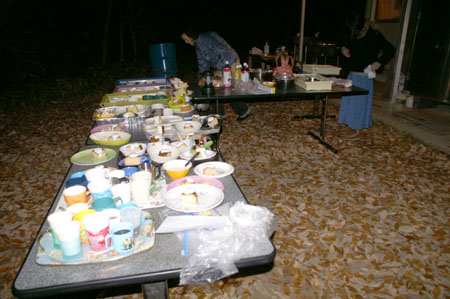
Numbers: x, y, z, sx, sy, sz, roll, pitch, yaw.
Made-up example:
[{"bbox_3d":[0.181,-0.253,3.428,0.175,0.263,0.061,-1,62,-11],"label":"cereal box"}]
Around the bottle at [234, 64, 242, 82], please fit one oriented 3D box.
[{"bbox_3d":[0.170,-0.913,4.160,0.075,0.230,0.065,0,20,0],"label":"bottle"}]

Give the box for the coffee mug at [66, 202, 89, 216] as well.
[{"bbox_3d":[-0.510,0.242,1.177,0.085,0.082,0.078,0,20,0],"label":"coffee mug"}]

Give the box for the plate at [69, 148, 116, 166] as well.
[{"bbox_3d":[-0.693,0.048,1.799,0.229,0.023,0.229,0,20,0],"label":"plate"}]

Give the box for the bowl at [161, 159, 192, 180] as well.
[{"bbox_3d":[-0.230,0.108,1.666,0.141,0.072,0.141,0,20,0],"label":"bowl"}]

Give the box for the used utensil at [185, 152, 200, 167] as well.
[{"bbox_3d":[-0.172,0.065,1.643,0.155,0.018,0.030,-44,38,-18],"label":"used utensil"}]

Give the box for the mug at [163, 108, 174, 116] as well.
[{"bbox_3d":[-0.437,-0.267,2.621,0.085,0.080,0.077,-3,20,-9],"label":"mug"}]

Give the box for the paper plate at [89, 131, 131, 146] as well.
[{"bbox_3d":[-0.693,-0.056,2.055,0.237,0.042,0.237,0,20,0],"label":"paper plate"}]

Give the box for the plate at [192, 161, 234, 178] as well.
[{"bbox_3d":[-0.052,0.109,1.631,0.195,0.026,0.195,0,20,0],"label":"plate"}]

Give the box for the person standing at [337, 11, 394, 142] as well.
[{"bbox_3d":[1.790,-0.925,4.300,0.600,1.580,0.500,-7,21,-18],"label":"person standing"}]

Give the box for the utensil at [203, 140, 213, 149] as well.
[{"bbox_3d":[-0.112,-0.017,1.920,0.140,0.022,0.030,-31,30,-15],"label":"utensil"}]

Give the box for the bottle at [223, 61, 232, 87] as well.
[{"bbox_3d":[0.035,-0.918,4.116,0.100,0.300,0.100,1,20,0],"label":"bottle"}]

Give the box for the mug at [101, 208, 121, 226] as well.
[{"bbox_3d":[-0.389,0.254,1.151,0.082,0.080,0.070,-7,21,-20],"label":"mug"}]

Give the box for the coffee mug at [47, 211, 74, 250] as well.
[{"bbox_3d":[-0.557,0.277,1.142,0.085,0.104,0.077,0,20,0],"label":"coffee mug"}]

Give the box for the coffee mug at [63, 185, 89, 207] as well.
[{"bbox_3d":[-0.606,0.203,1.395,0.115,0.078,0.087,0,20,0],"label":"coffee mug"}]

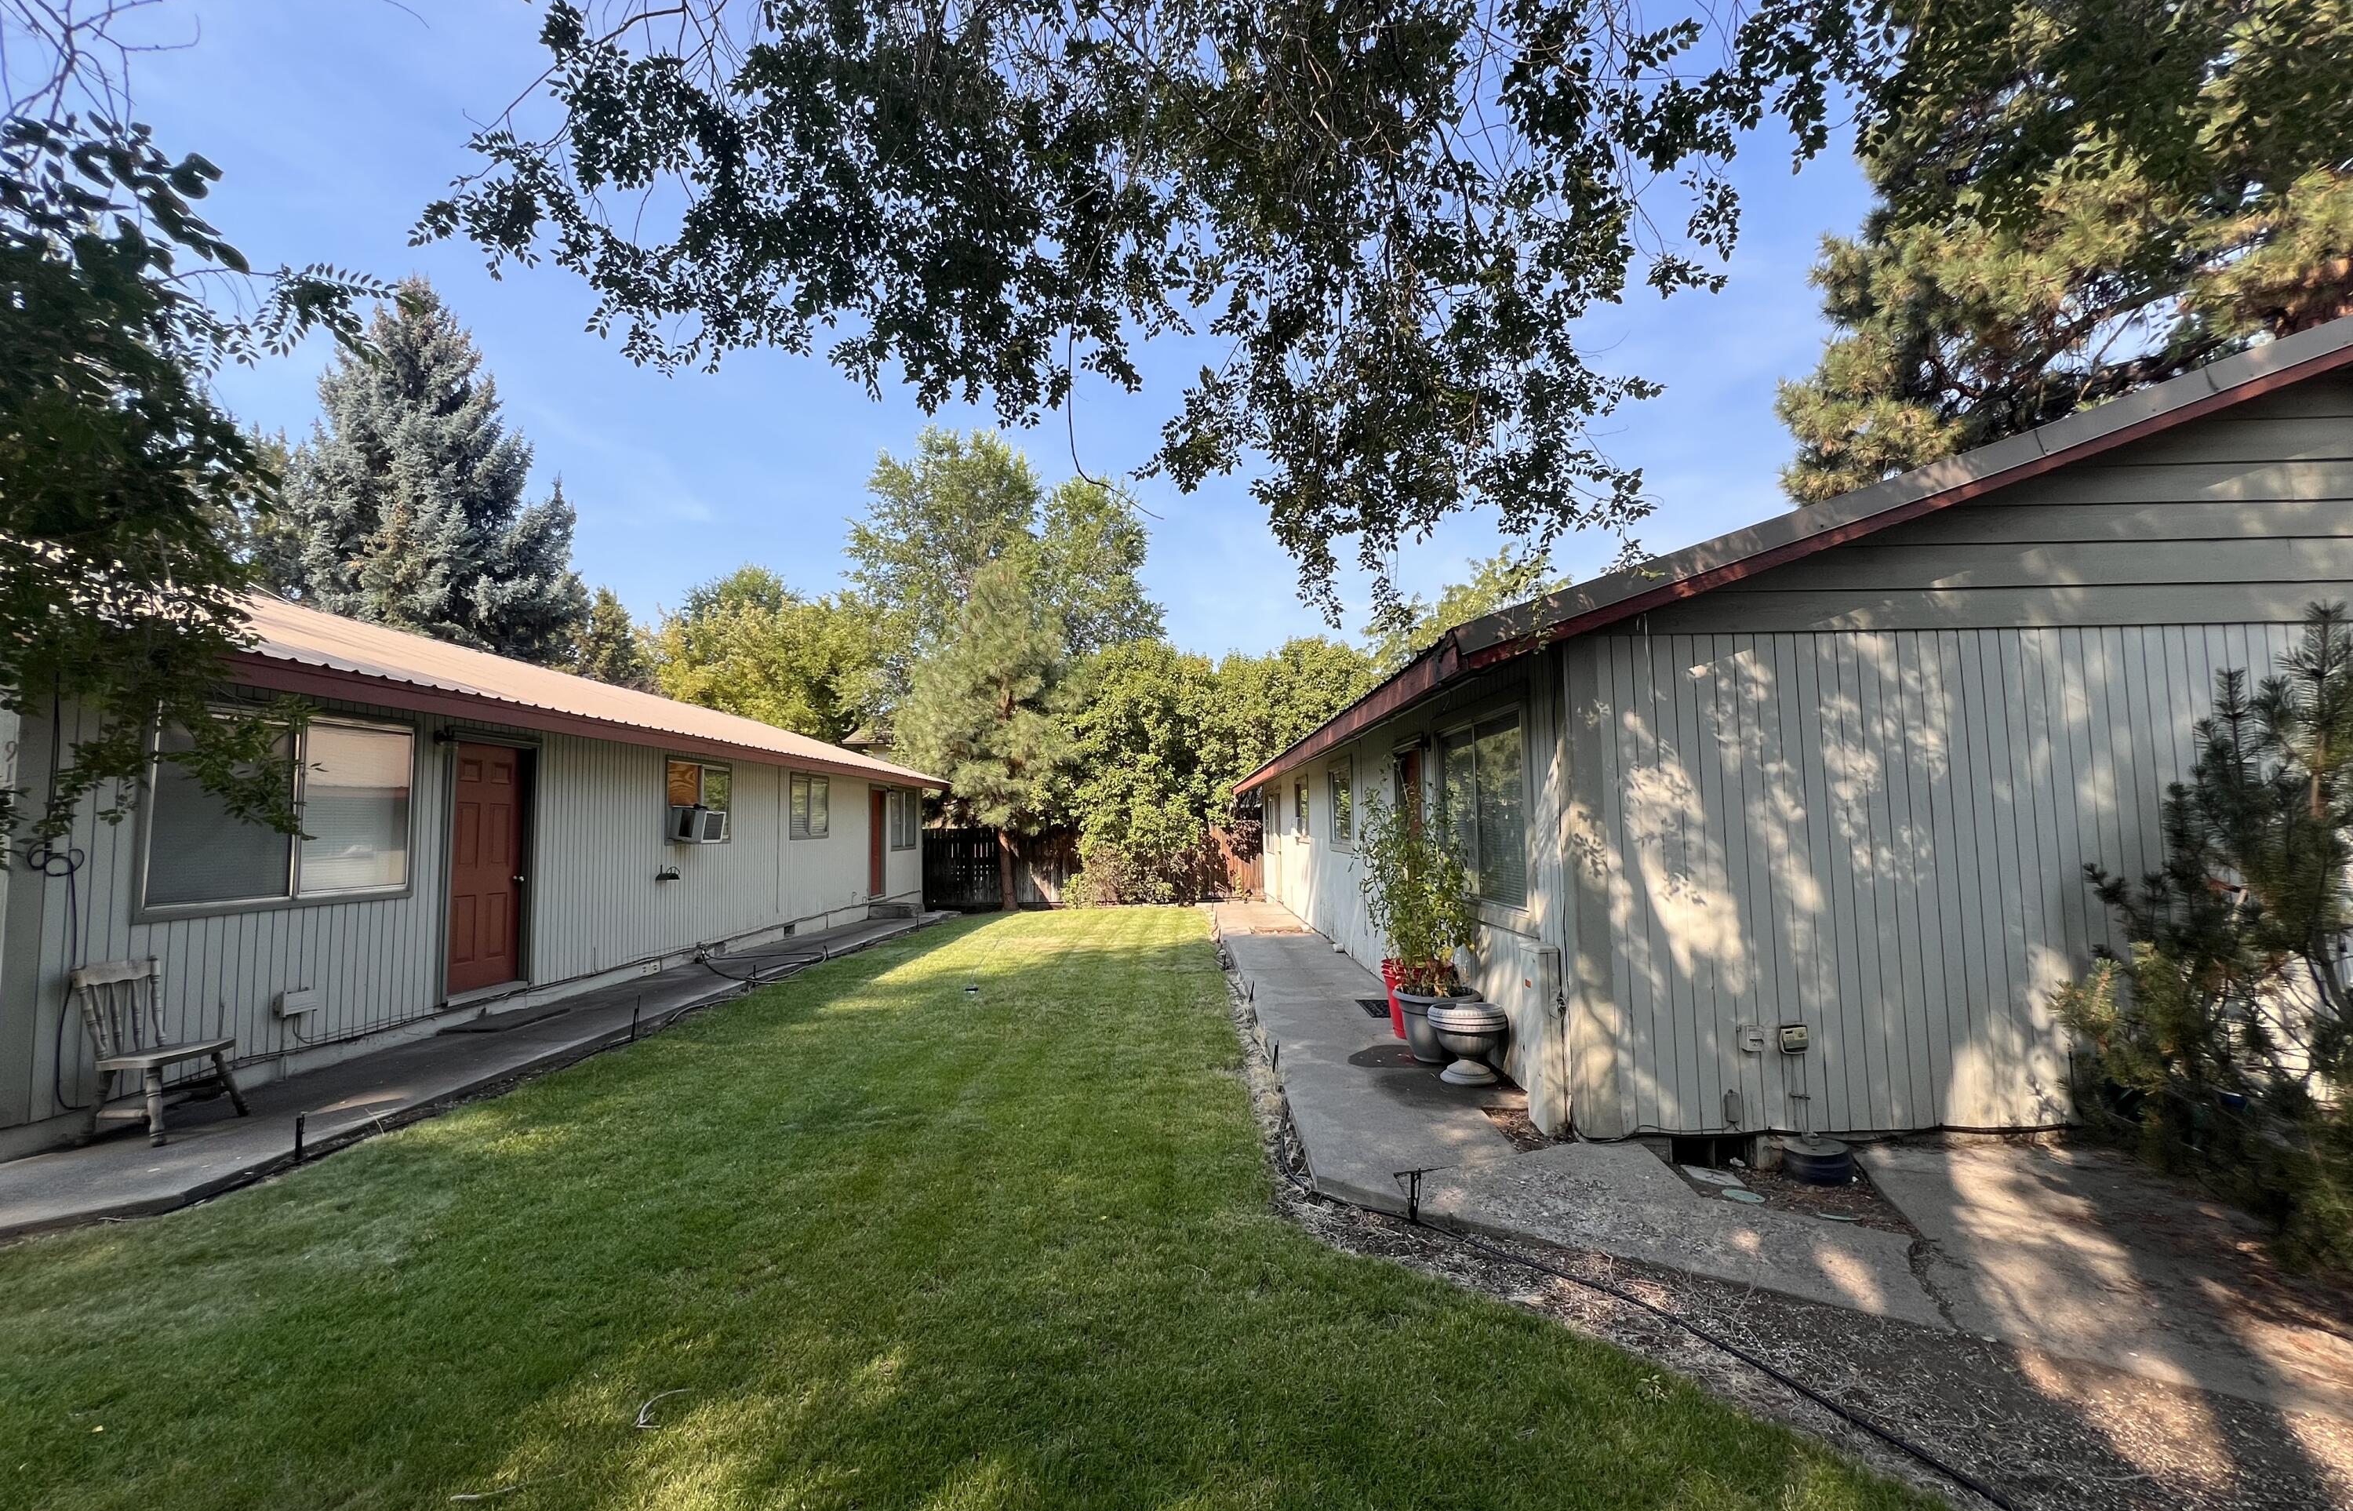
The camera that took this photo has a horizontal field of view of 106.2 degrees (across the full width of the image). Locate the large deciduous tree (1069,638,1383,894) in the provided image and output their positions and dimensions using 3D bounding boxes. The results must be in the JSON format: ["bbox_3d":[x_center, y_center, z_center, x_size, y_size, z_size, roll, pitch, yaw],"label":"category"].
[{"bbox_3d":[1.066,0.292,21.343,7.680,6.580,5.200,0,-5,0],"label":"large deciduous tree"}]

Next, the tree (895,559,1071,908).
[{"bbox_3d":[-4.261,-0.511,19.601,4.000,7.910,3.900,0,-5,0],"label":"tree"}]

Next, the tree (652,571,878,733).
[{"bbox_3d":[-12.736,-0.826,27.150,7.000,10.130,6.500,0,-5,0],"label":"tree"}]

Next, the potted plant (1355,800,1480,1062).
[{"bbox_3d":[1.587,1.118,5.780,0.830,1.740,0.820,0,-5,0],"label":"potted plant"}]

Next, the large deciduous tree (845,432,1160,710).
[{"bbox_3d":[-5.443,-3.116,27.832,9.780,14.800,8.500,0,-5,0],"label":"large deciduous tree"}]

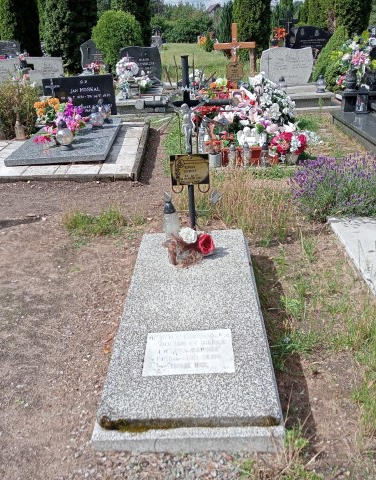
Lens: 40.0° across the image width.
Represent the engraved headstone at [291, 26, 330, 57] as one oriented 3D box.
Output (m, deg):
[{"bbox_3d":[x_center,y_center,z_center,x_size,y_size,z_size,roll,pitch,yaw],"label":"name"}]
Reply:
[{"bbox_3d":[2.976,-4.698,12.366,1.120,0.760,0.160,-2,23,2],"label":"engraved headstone"}]

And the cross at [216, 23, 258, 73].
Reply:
[{"bbox_3d":[0.676,-2.319,7.291,0.580,1.370,0.080,-2,23,2],"label":"cross"}]

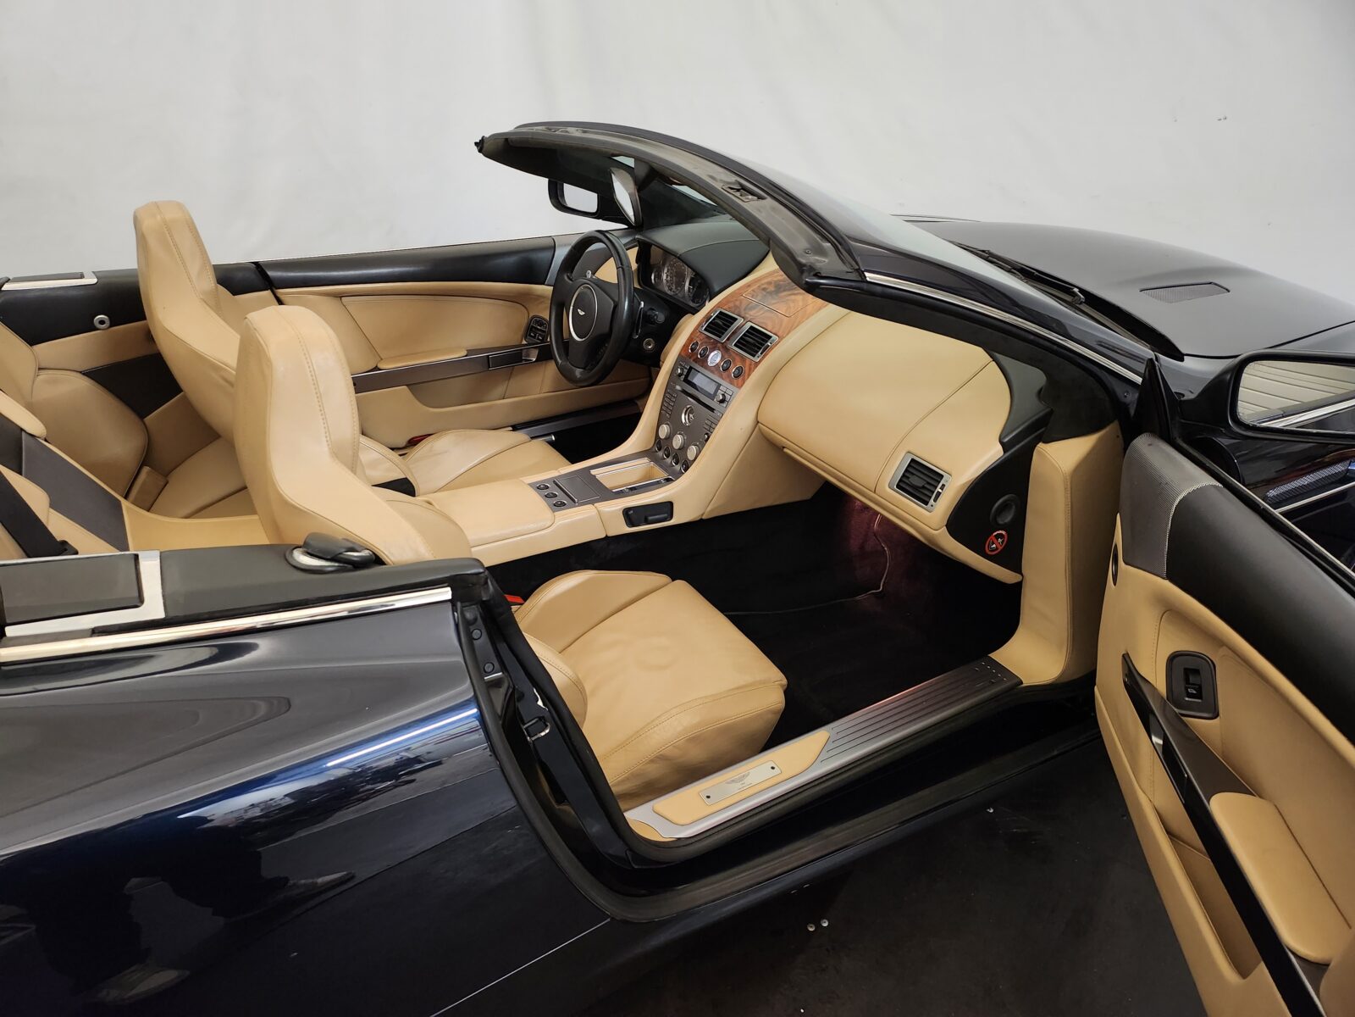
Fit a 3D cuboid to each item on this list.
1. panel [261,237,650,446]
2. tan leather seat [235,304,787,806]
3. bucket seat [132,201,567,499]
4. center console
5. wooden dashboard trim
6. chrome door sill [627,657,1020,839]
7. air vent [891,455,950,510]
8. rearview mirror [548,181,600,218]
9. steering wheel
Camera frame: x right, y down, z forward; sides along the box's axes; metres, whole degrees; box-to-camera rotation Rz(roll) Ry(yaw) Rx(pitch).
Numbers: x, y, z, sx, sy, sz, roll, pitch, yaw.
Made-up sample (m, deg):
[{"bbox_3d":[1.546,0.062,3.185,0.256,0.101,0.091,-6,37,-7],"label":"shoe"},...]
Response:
[{"bbox_3d":[-0.535,-0.461,2.564,1.060,0.540,0.150,-15,34,-29],"label":"panel"},{"bbox_3d":[-0.241,0.076,1.557,0.860,0.940,0.520,-15,34,-29],"label":"tan leather seat"},{"bbox_3d":[-0.673,-0.241,2.104,0.850,0.930,0.520,-15,34,-29],"label":"bucket seat"},{"bbox_3d":[-0.097,-0.189,2.037,0.490,0.310,0.270,-15,34,-29],"label":"center console"},{"bbox_3d":[0.180,-0.425,2.100,0.320,0.070,0.250,-44,43,-6],"label":"wooden dashboard trim"},{"bbox_3d":[0.295,0.411,1.661,0.830,0.030,0.100,-15,34,-29],"label":"chrome door sill"},{"bbox_3d":[0.465,-0.048,1.768,0.040,0.076,0.112,12,18,-40],"label":"air vent"},{"bbox_3d":[-0.286,-0.900,2.741,0.090,0.130,0.200,-24,39,-39],"label":"rearview mirror"},{"bbox_3d":[-0.197,-0.490,2.311,0.100,0.370,0.370,1,25,-37],"label":"steering wheel"}]

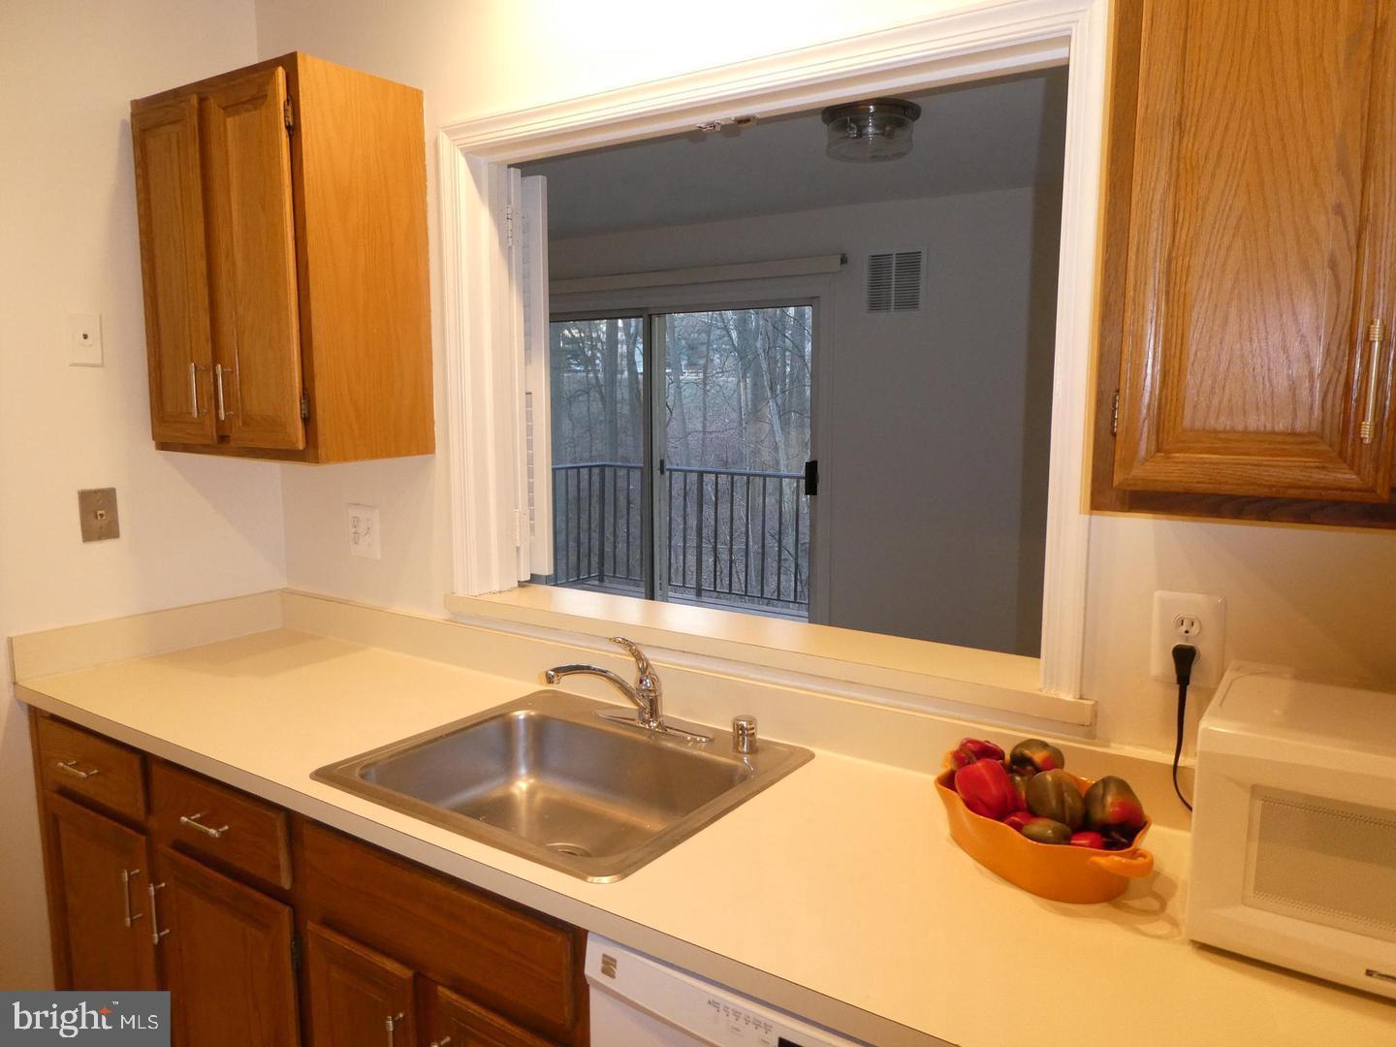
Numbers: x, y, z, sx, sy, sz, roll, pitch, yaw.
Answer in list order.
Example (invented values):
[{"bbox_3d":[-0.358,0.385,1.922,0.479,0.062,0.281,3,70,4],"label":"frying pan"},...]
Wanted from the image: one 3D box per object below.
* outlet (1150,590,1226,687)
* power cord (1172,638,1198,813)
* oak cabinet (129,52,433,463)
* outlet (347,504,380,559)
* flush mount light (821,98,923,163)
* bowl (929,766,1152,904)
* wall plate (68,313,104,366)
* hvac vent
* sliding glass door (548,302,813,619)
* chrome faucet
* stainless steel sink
[{"bbox_3d":[0.669,0.160,1.326,0.087,0.125,0.010,5,9,33],"label":"outlet"},{"bbox_3d":[0.661,0.282,1.319,0.050,0.235,0.050,5,9,33],"label":"power cord"},{"bbox_3d":[-0.915,-0.536,2.122,0.608,0.763,0.317,5,9,33],"label":"oak cabinet"},{"bbox_3d":[-0.795,0.019,2.299,0.112,0.123,0.010,5,9,33],"label":"outlet"},{"bbox_3d":[0.565,-1.276,3.148,0.330,0.135,0.330,0,8,0],"label":"flush mount light"},{"bbox_3d":[0.454,0.394,1.268,0.195,0.095,0.340,-4,8,-26],"label":"bowl"},{"bbox_3d":[-1.309,-0.394,2.075,0.008,0.114,0.071,5,9,33],"label":"wall plate"},{"bbox_3d":[0.931,-1.154,4.612,0.290,0.295,0.020,5,9,33],"label":"hvac vent"},{"bbox_3d":[-0.215,-0.221,5.556,2.030,2.000,0.100,5,9,33],"label":"sliding glass door"},{"bbox_3d":[-0.149,0.290,1.669,0.260,0.185,0.285,5,9,33],"label":"chrome faucet"},{"bbox_3d":[-0.214,0.475,1.602,0.640,0.165,0.555,5,9,33],"label":"stainless steel sink"}]

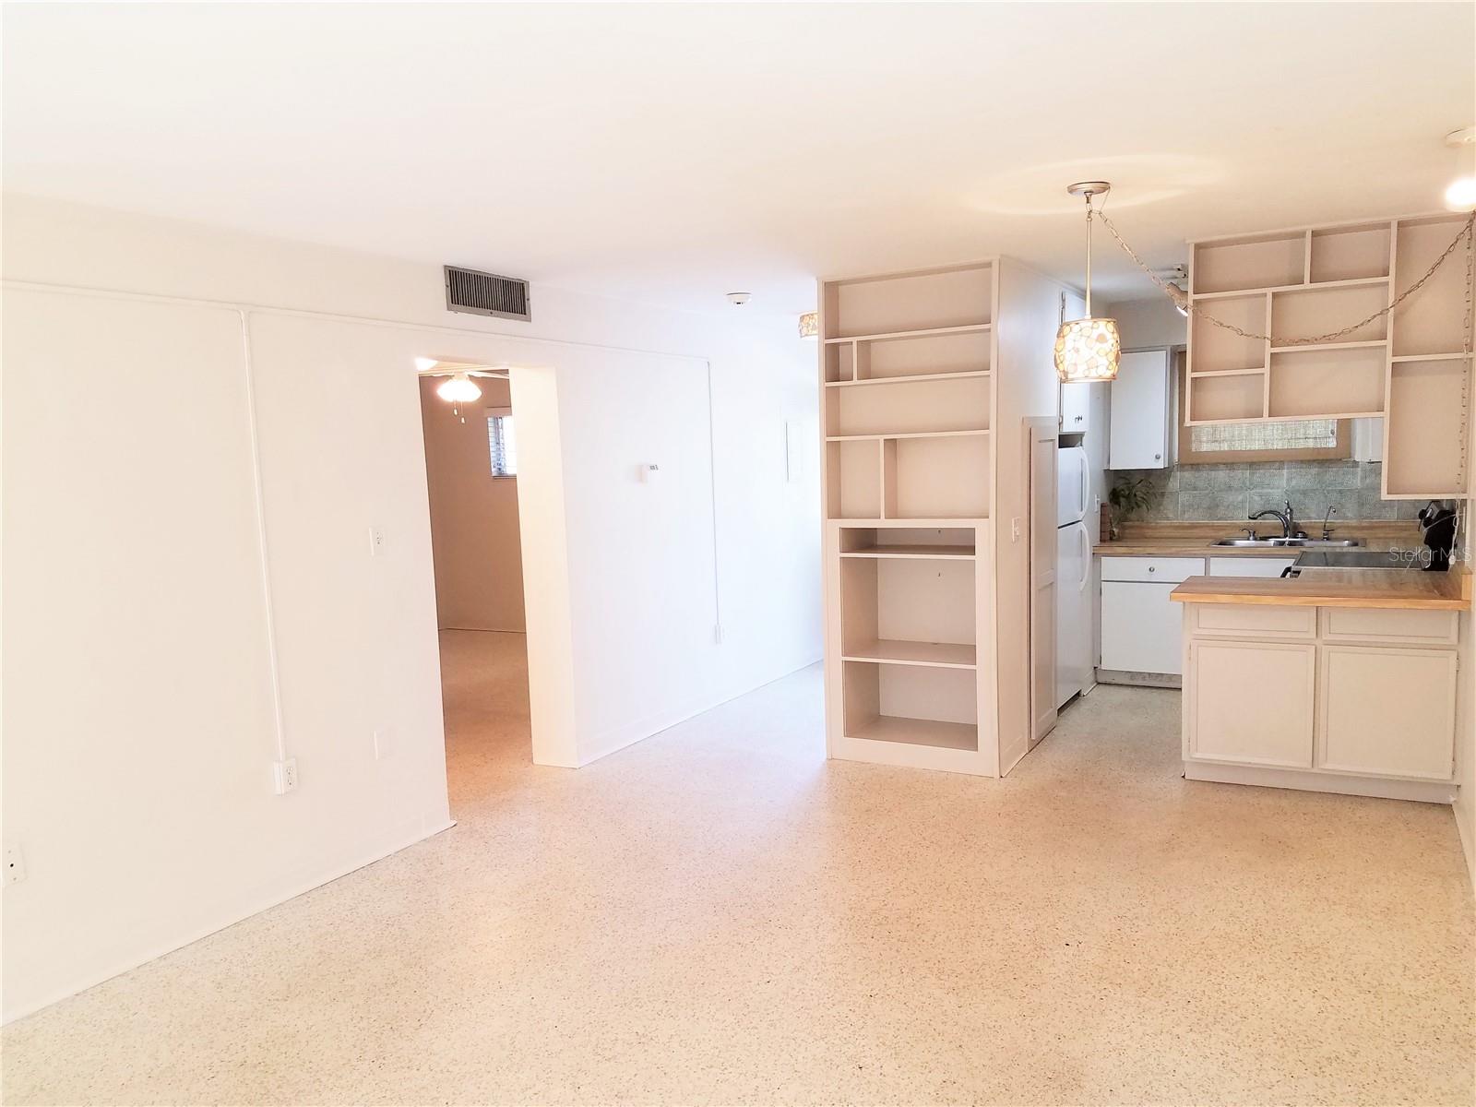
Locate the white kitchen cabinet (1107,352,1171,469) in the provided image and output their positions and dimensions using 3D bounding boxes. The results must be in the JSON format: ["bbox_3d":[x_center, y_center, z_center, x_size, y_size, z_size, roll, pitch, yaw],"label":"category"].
[{"bbox_3d":[2.682,-0.965,7.403,0.395,0.792,0.360,1,6,29],"label":"white kitchen cabinet"}]

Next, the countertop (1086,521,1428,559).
[{"bbox_3d":[3.281,-0.094,7.019,1.850,0.155,0.630,1,6,29],"label":"countertop"}]

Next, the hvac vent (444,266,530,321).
[{"bbox_3d":[-1.130,-1.190,5.100,0.025,0.193,0.575,1,6,29],"label":"hvac vent"}]

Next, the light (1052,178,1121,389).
[{"bbox_3d":[1.173,-0.900,3.711,0.216,0.640,0.216,1,6,29],"label":"light"}]

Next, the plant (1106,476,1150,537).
[{"bbox_3d":[2.655,-0.300,7.516,0.290,0.425,0.280,1,6,29],"label":"plant"}]

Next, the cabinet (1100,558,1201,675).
[{"bbox_3d":[2.743,0.366,7.250,0.645,0.760,0.600,1,6,29],"label":"cabinet"}]

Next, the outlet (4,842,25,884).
[{"bbox_3d":[-2.156,0.928,3.297,0.010,0.114,0.070,1,6,29],"label":"outlet"}]

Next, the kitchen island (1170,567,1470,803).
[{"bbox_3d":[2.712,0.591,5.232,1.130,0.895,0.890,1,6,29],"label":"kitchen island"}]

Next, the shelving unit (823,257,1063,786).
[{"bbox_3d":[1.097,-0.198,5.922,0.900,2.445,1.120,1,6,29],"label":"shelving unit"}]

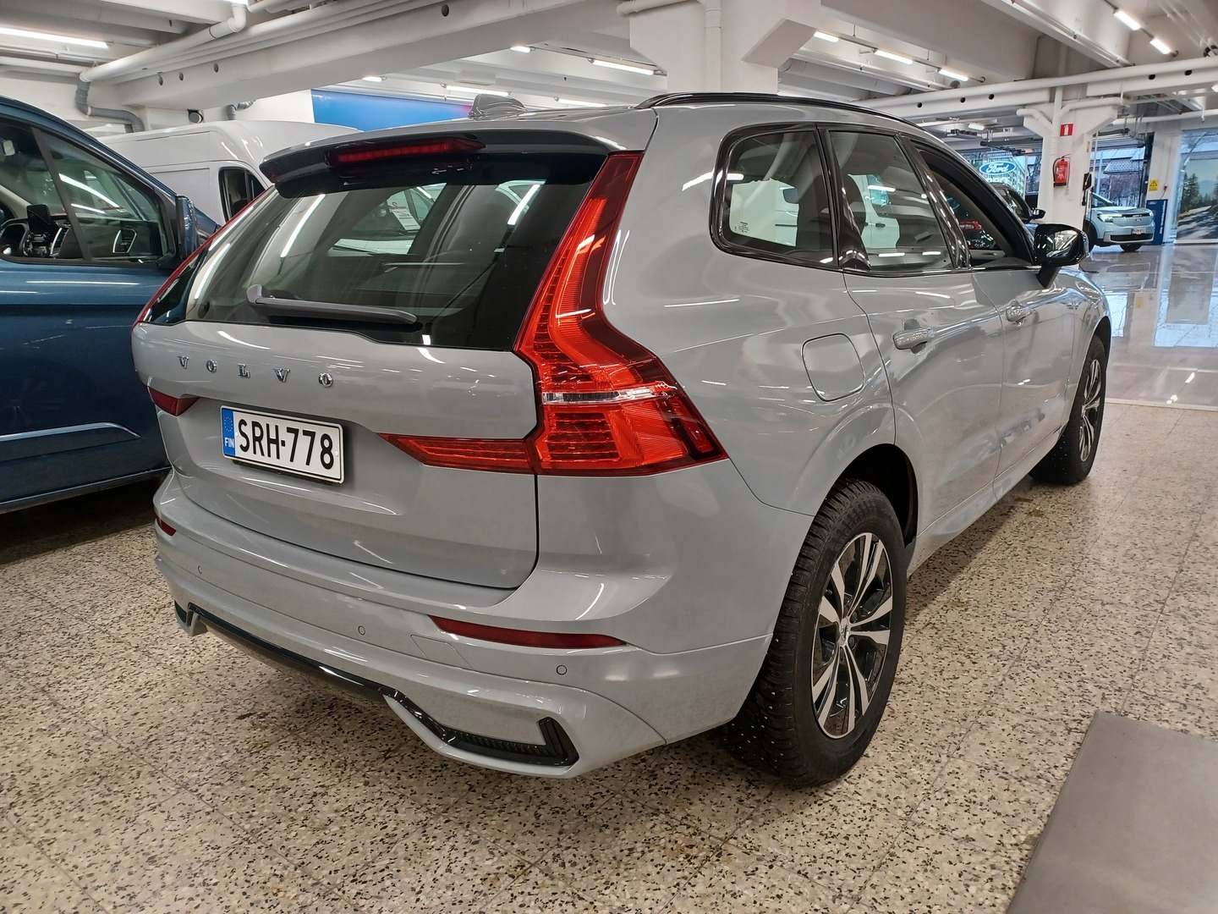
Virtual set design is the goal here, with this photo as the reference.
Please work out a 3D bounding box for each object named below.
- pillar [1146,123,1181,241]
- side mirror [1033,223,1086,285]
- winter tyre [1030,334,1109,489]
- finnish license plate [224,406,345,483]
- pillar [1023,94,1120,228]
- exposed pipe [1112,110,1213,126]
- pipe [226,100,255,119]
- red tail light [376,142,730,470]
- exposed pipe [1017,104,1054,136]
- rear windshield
[{"bbox_3d":[15.798,-7.768,25.068,0.660,3.300,0.550,8,19,37],"label":"pillar"},{"bbox_3d":[1.593,-0.718,3.113,0.200,0.215,0.160,9,18,37],"label":"side mirror"},{"bbox_3d":[2.245,-0.240,4.316,0.240,0.735,0.735,9,18,37],"label":"winter tyre"},{"bbox_3d":[-0.693,-0.029,1.848,0.442,0.118,0.015,9,12,37],"label":"finnish license plate"},{"bbox_3d":[8.831,-5.244,17.062,1.500,3.200,0.650,8,19,37],"label":"pillar"},{"bbox_3d":[15.047,-9.249,24.034,2.400,0.170,0.170,8,19,37],"label":"exposed pipe"},{"bbox_3d":[-5.448,-5.176,13.113,0.700,0.320,0.130,8,19,37],"label":"pipe"},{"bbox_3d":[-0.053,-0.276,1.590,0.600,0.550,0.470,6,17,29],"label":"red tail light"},{"bbox_3d":[8.067,-6.372,16.699,0.680,0.600,0.180,8,19,37],"label":"exposed pipe"},{"bbox_3d":[-0.576,-0.482,1.908,1.280,0.130,0.500,9,59,37],"label":"rear windshield"}]

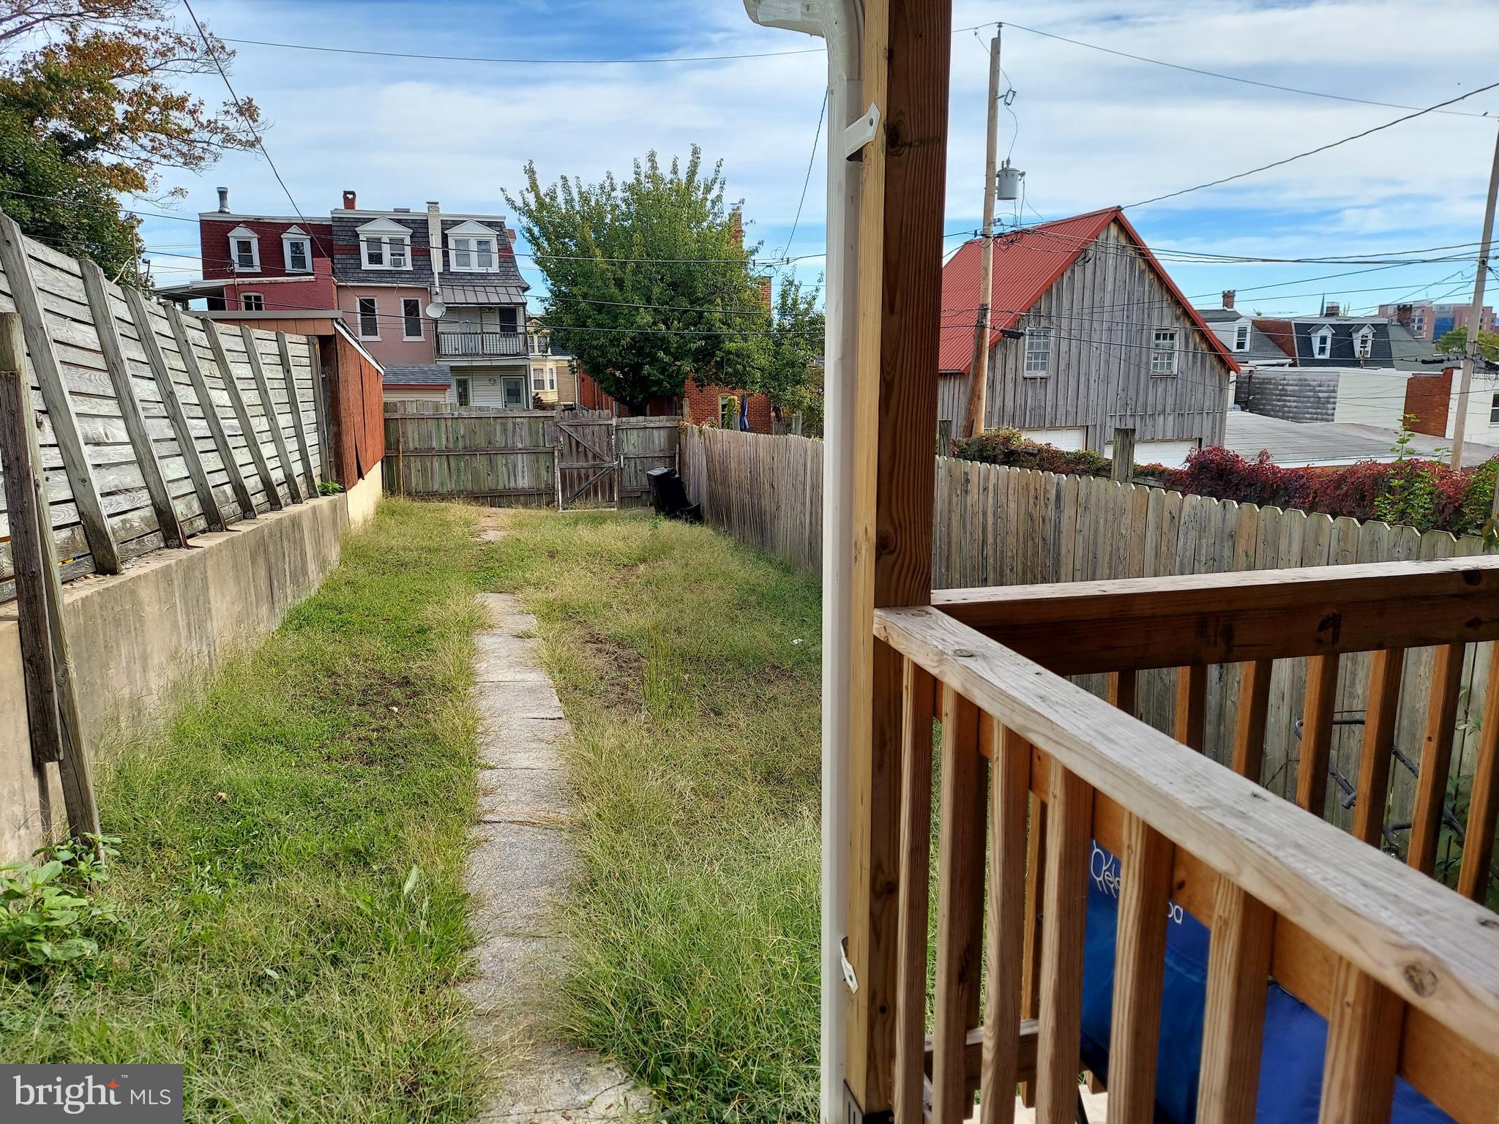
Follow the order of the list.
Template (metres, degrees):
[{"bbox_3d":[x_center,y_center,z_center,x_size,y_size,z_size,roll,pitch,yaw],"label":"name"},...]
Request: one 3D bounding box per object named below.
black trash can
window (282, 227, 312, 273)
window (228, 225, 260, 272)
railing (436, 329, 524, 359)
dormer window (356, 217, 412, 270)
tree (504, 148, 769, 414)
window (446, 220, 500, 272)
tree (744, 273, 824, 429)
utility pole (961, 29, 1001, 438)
[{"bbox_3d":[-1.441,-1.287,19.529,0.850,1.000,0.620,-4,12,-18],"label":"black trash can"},{"bbox_3d":[-18.398,-12.711,42.300,1.220,1.920,0.850,-4,12,-18],"label":"window"},{"bbox_3d":[-20.323,-12.585,41.800,1.220,1.920,0.850,-4,12,-18],"label":"window"},{"bbox_3d":[-10.783,-8.716,41.700,3.500,1.050,0.150,-4,12,-18],"label":"railing"},{"bbox_3d":[-14.624,-12.749,41.600,2.150,2.120,0.850,-4,12,-18],"label":"dormer window"},{"bbox_3d":[-3.371,-7.737,31.000,7.600,9.000,7.300,-4,12,-18],"label":"tree"},{"bbox_3d":[-11.328,-12.960,42.600,2.100,2.100,0.850,-4,12,-18],"label":"window"},{"bbox_3d":[1.275,-5.711,31.000,3.000,5.300,3.000,-4,12,-18],"label":"tree"},{"bbox_3d":[5.414,-6.693,23.890,0.330,10.100,0.330,-3,12,-18],"label":"utility pole"}]

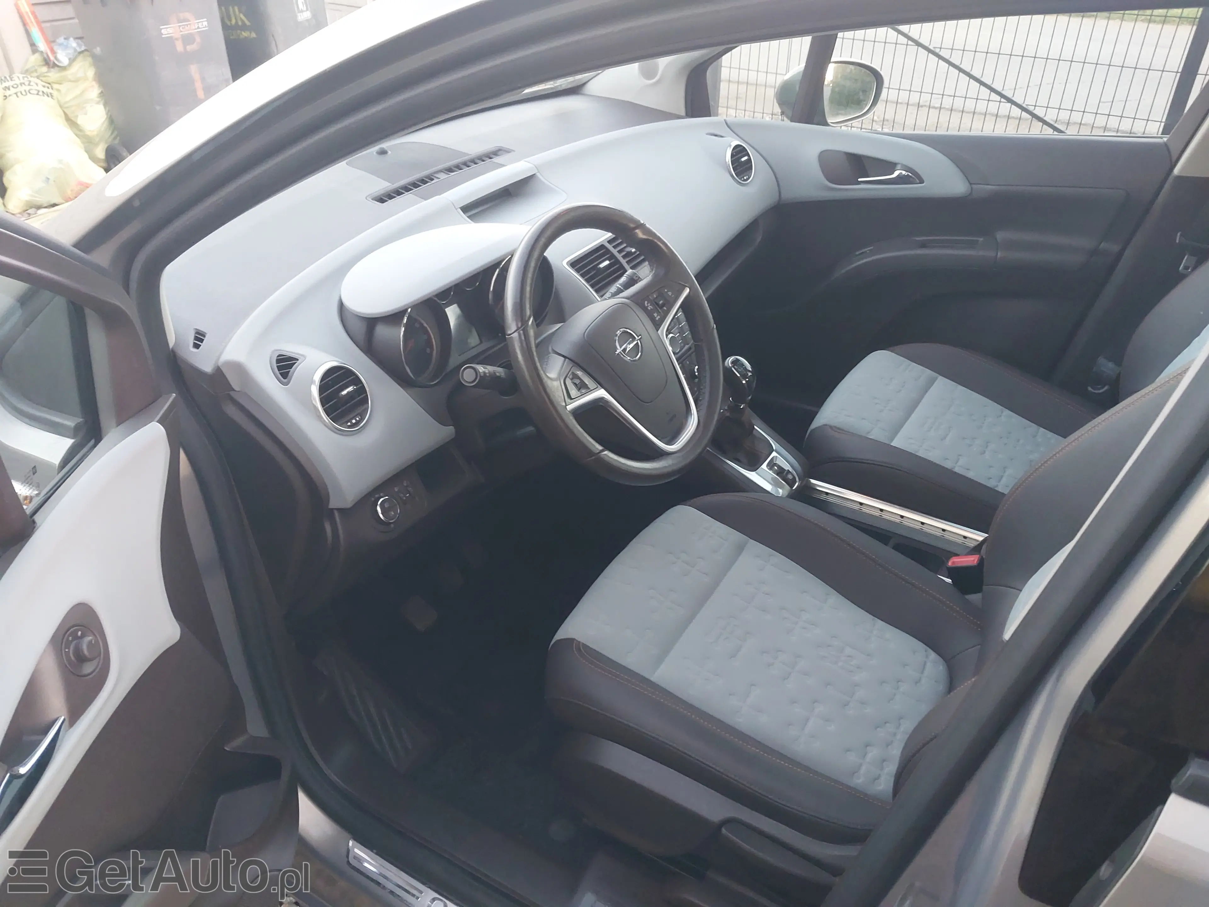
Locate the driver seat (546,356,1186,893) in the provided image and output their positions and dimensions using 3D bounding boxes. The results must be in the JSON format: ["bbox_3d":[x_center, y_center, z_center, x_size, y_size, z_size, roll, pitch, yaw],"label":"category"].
[{"bbox_3d":[0.374,0.102,1.244,0.900,1.110,0.530,17,38,30],"label":"driver seat"}]

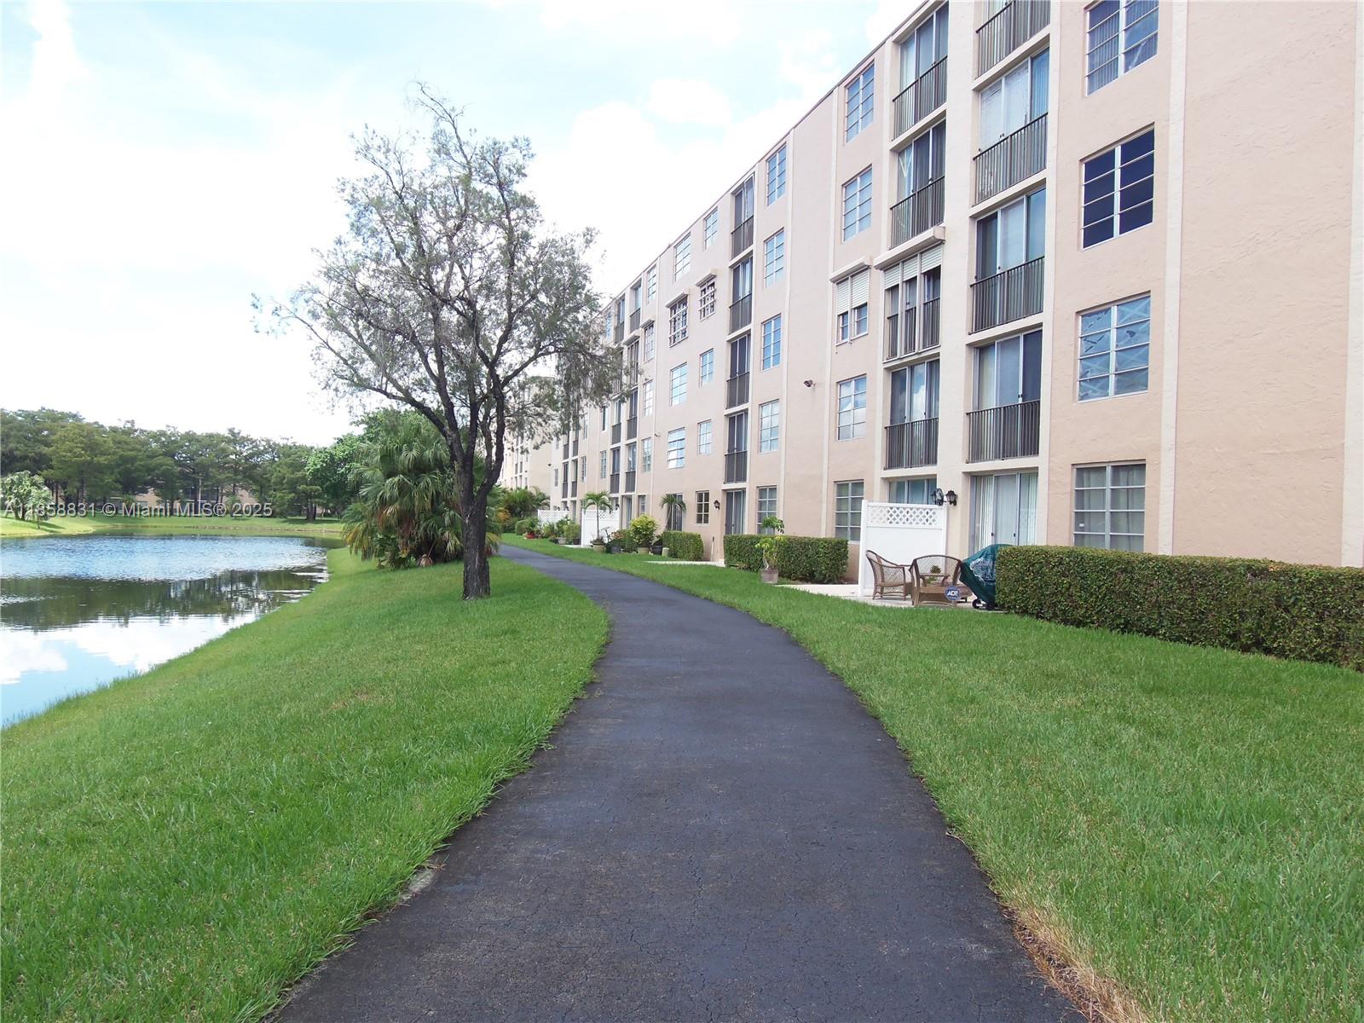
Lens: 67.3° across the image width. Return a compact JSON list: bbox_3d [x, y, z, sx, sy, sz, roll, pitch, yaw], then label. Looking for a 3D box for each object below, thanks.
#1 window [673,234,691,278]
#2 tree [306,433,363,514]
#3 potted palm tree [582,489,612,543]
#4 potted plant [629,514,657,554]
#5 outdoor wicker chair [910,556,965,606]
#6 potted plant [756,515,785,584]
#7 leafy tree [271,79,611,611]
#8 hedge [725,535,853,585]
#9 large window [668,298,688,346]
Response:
[{"bbox_3d":[0.040,-10.110,40.870,0.120,1.450,2.200,2,0,-16],"label":"window"},{"bbox_3d":[-33.233,-3.485,100.000,6.800,8.200,6.800,2,0,-18],"label":"tree"},{"bbox_3d":[-3.651,0.410,45.808,1.380,2.668,1.420,2,-1,-16],"label":"potted palm tree"},{"bbox_3d":[-1.582,0.920,41.900,1.100,1.660,1.100,2,0,0],"label":"potted plant"},{"bbox_3d":[4.835,1.315,19.450,0.920,0.910,0.800,1,0,6],"label":"outdoor wicker chair"},{"bbox_3d":[2.119,0.921,24.600,0.680,1.640,0.680,2,0,0],"label":"potted plant"},{"bbox_3d":[-4.676,-3.252,19.849,6.683,9.850,6.237,2,-1,-13],"label":"leafy tree"},{"bbox_3d":[2.815,1.308,29.720,0.891,1.069,7.623,2,-1,-16],"label":"hedge"},{"bbox_3d":[-0.097,-7.981,43.188,0.180,1.604,2.327,2,-1,-16],"label":"large window"}]

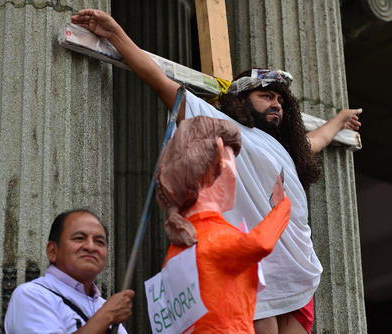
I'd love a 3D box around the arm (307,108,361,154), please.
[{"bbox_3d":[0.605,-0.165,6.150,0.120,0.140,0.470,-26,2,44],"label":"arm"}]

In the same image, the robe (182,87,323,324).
[{"bbox_3d":[0.230,0.145,5.580,0.580,0.920,0.400,18,-30,-39],"label":"robe"}]

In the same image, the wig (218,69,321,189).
[{"bbox_3d":[0.307,-0.159,5.800,0.310,0.475,0.410,-21,-30,38],"label":"wig"}]

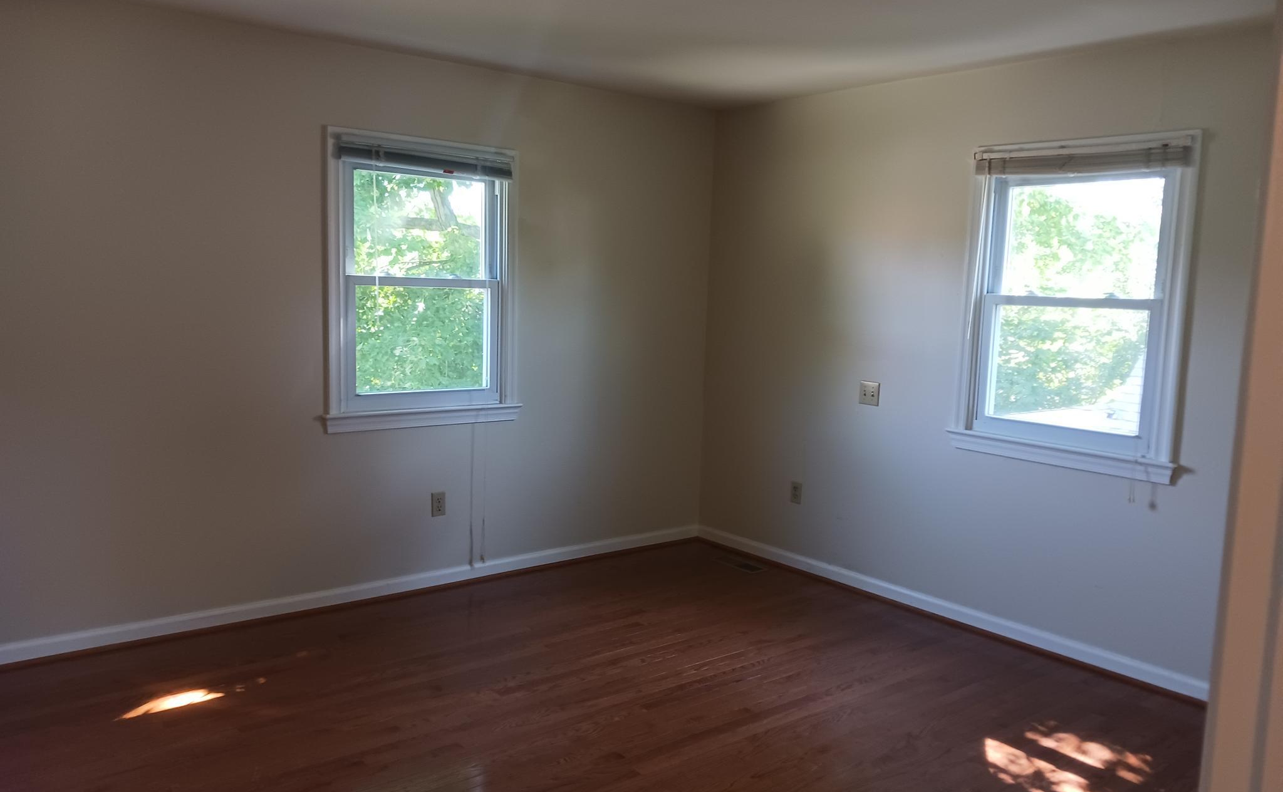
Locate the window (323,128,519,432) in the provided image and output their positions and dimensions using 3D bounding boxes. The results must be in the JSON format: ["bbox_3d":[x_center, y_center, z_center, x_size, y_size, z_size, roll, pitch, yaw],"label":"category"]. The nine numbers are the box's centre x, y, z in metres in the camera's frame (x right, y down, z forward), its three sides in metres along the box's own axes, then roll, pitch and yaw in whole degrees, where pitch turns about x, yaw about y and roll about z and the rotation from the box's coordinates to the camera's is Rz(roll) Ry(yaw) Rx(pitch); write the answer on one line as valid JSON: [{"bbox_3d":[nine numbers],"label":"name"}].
[{"bbox_3d":[-0.962,-0.497,4.497,0.943,1.273,0.110,-3,8,-39],"label":"window"}]

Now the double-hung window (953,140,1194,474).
[{"bbox_3d":[1.681,-0.358,3.950,0.110,1.273,0.930,-3,8,-39],"label":"double-hung window"}]

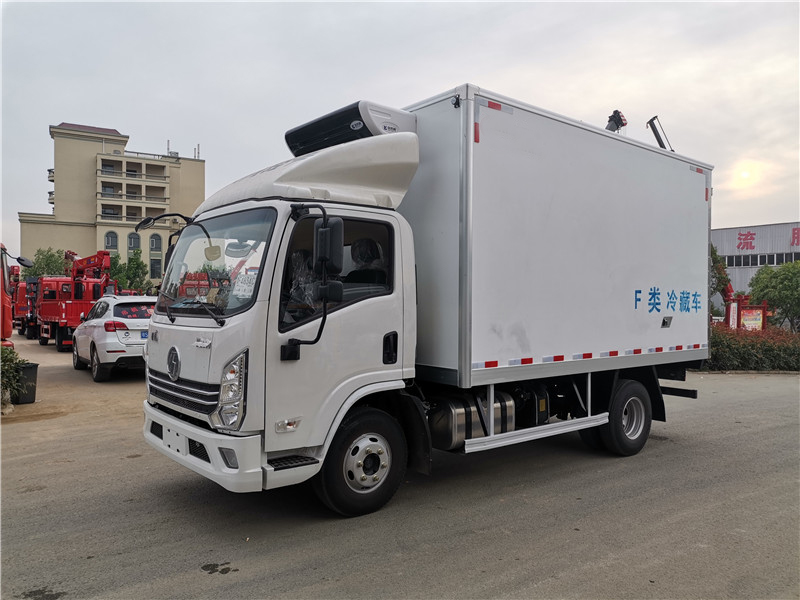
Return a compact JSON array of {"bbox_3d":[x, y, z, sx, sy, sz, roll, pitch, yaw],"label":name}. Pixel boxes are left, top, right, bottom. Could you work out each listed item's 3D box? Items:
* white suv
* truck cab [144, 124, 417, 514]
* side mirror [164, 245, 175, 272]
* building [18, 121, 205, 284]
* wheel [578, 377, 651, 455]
[{"bbox_3d":[-6.000,0.778,13.400,1.860,1.680,4.550,1,0,-36],"label":"white suv"},{"bbox_3d":[-1.045,0.125,4.889,1.550,2.950,2.060,1,0,-39],"label":"truck cab"},{"bbox_3d":[-2.145,-0.369,5.708,0.100,0.350,0.200,1,0,-39],"label":"side mirror"},{"bbox_3d":[-46.100,-11.790,96.200,25.000,27.000,17.000,1,0,-31],"label":"building"},{"bbox_3d":[2.357,1.241,6.566,0.810,0.810,0.460,1,0,-39],"label":"wheel"}]

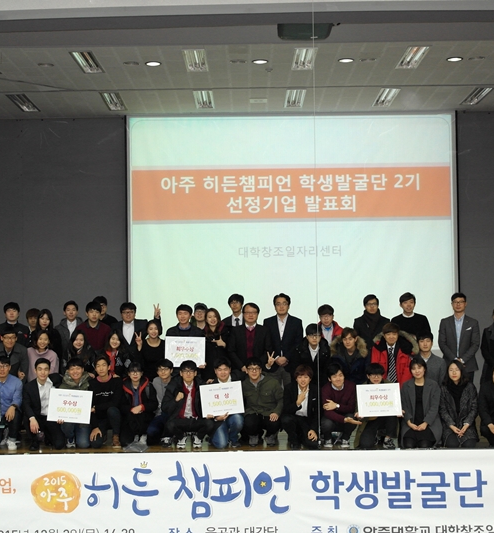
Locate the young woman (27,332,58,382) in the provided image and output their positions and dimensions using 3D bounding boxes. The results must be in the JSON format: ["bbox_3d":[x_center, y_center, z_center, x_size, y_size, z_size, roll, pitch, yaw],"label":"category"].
[{"bbox_3d":[-2.578,1.509,12.059,0.460,1.400,0.450,0,-2,-8],"label":"young woman"}]

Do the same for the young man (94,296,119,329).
[{"bbox_3d":[-1.993,1.334,13.177,0.500,1.839,0.310,-1,-2,-4],"label":"young man"}]

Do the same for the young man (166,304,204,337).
[{"bbox_3d":[-0.795,1.369,12.350,0.520,1.750,0.420,-1,-2,-3],"label":"young man"}]

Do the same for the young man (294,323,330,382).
[{"bbox_3d":[0.836,1.455,12.198,0.490,1.455,0.450,-1,-2,2],"label":"young man"}]

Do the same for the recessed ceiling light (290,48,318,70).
[{"bbox_3d":[0.796,-2.906,13.230,0.300,0.090,1.220,-1,-2,0],"label":"recessed ceiling light"}]

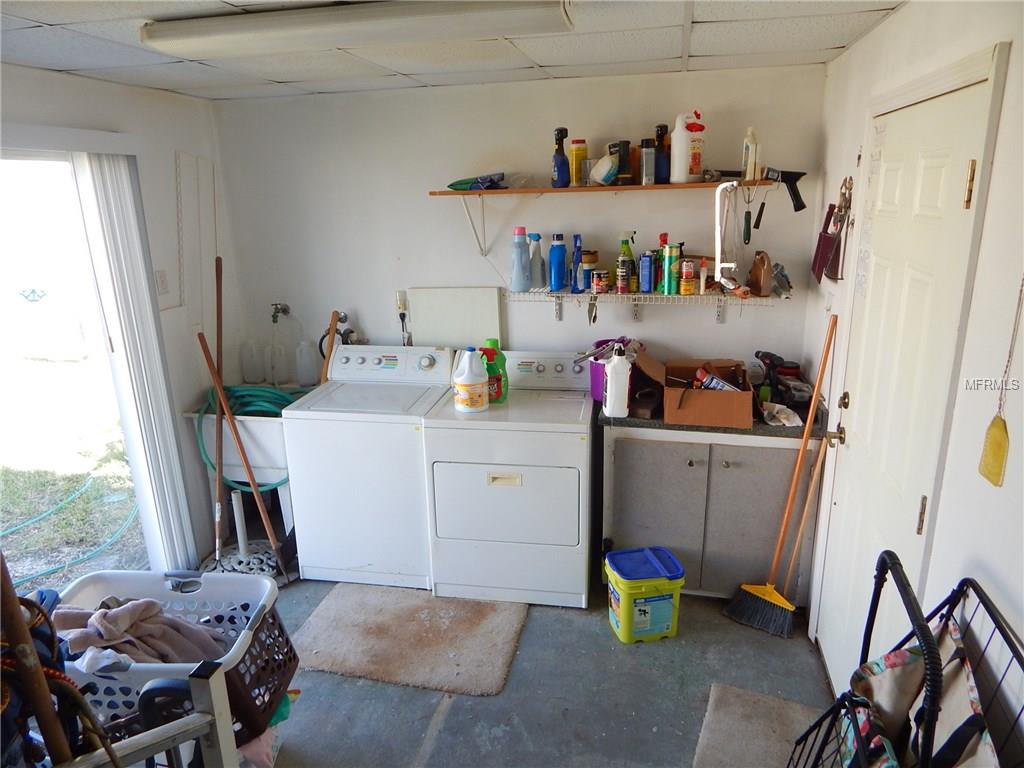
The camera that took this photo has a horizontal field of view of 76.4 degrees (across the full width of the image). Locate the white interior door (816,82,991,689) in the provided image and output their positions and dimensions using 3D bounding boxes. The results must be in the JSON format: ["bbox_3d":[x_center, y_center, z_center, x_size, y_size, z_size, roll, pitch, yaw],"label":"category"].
[{"bbox_3d":[1.215,0.201,2.123,0.045,2.045,0.808,2,15,11],"label":"white interior door"}]

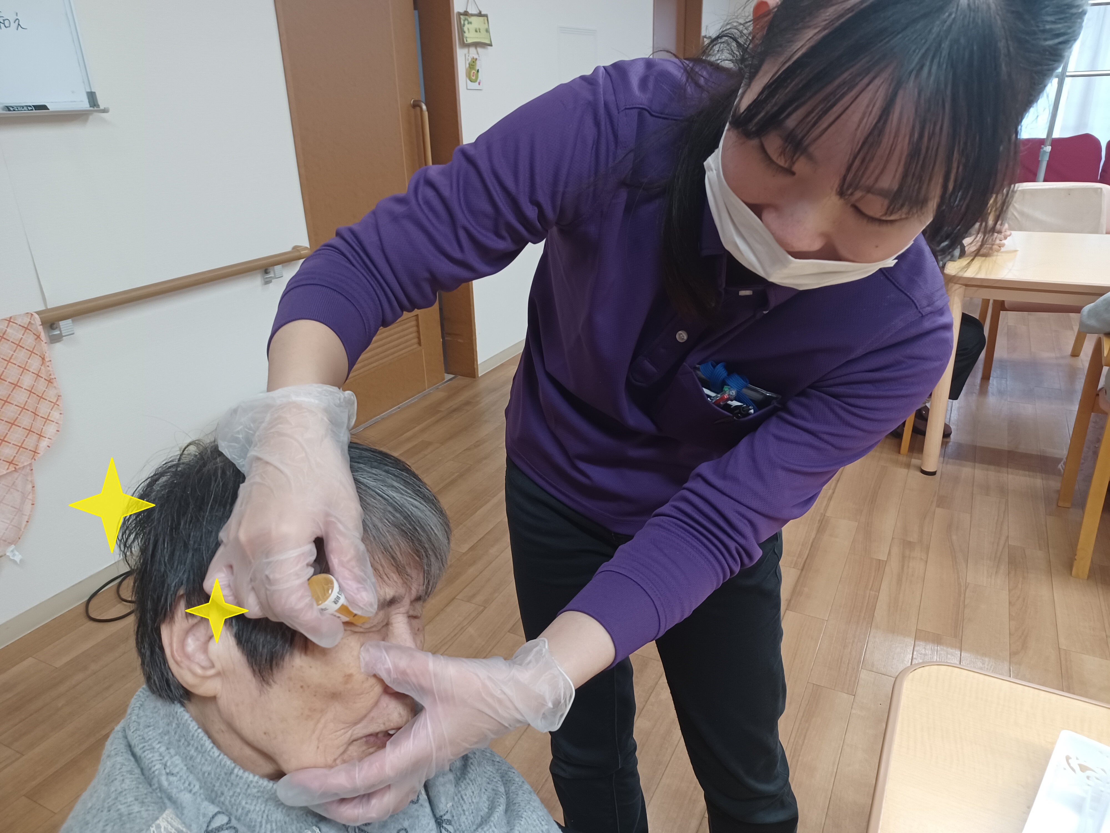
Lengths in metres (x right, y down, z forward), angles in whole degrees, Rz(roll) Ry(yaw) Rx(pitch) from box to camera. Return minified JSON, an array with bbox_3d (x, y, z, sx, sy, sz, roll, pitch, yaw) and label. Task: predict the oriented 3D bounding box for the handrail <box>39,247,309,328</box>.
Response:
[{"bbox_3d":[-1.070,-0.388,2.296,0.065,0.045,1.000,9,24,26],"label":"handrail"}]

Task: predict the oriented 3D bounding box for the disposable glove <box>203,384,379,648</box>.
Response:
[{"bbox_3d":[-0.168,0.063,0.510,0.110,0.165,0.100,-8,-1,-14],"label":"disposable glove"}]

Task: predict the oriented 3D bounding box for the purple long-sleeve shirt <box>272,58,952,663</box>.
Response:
[{"bbox_3d":[0.082,-0.012,0.770,0.480,0.560,0.560,21,35,26],"label":"purple long-sleeve shirt"}]

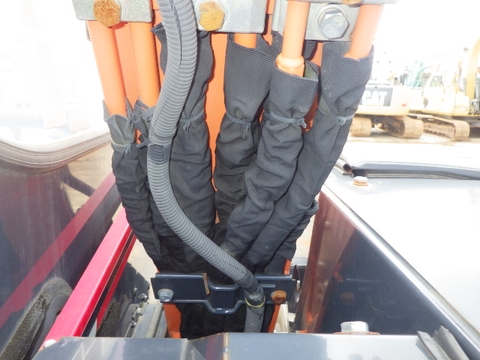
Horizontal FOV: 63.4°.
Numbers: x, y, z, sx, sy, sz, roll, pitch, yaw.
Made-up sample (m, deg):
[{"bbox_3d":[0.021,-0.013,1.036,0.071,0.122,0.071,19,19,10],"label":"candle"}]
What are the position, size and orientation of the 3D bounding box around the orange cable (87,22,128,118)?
[{"bbox_3d":[-0.188,-0.157,0.564,0.032,0.159,0.032,3,49,-3],"label":"orange cable"}]

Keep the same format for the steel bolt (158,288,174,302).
[{"bbox_3d":[-0.173,0.272,0.916,0.037,0.037,0.022,0,49,0],"label":"steel bolt"}]

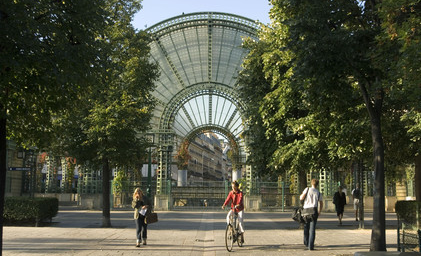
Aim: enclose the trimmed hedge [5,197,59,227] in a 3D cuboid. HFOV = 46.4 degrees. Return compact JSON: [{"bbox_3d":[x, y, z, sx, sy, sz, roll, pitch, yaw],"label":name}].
[{"bbox_3d":[-8.174,3.644,21.694,2.300,1.204,2.800,0,-7,0],"label":"trimmed hedge"}]

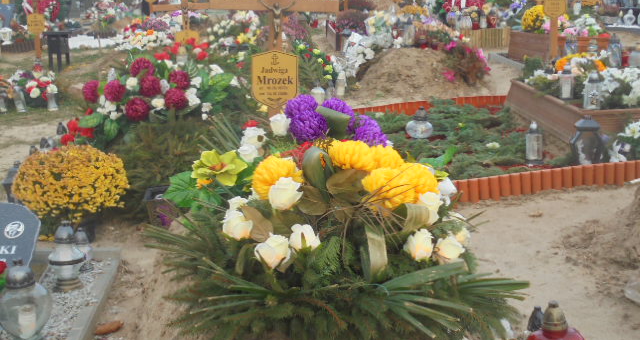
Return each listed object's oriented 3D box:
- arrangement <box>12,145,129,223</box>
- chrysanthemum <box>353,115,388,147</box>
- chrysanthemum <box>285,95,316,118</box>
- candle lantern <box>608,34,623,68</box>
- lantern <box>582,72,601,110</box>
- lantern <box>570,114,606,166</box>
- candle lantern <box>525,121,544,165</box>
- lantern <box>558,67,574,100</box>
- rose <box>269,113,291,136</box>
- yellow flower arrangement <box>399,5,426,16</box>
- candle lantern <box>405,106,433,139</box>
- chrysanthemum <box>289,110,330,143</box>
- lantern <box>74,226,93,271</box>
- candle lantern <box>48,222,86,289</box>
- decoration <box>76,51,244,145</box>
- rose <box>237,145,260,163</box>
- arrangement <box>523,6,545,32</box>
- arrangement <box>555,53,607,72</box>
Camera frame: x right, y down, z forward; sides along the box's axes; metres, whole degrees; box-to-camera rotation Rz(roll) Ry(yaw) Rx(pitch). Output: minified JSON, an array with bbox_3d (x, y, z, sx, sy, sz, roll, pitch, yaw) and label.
[{"bbox_3d":[-1.302,0.076,4.150,0.580,0.430,0.560,-2,14,0],"label":"arrangement"},{"bbox_3d":[0.181,-0.142,2.850,0.130,0.118,0.130,-1,14,0],"label":"chrysanthemum"},{"bbox_3d":[-0.065,-0.209,2.800,0.118,0.110,0.115,0,13,0],"label":"chrysanthemum"},{"bbox_3d":[3.048,-1.221,8.200,0.135,0.348,0.135,0,13,0],"label":"candle lantern"},{"bbox_3d":[2.117,-0.612,6.200,0.130,0.300,0.130,0,14,0],"label":"lantern"},{"bbox_3d":[1.709,-0.170,5.050,0.220,0.356,0.220,0,13,0],"label":"lantern"},{"bbox_3d":[1.514,-0.194,5.600,0.120,0.315,0.120,0,14,0],"label":"candle lantern"},{"bbox_3d":[2.108,-0.740,6.800,0.125,0.285,0.125,0,14,0],"label":"lantern"},{"bbox_3d":[-0.138,-0.153,2.700,0.075,0.079,0.075,0,13,0],"label":"rose"},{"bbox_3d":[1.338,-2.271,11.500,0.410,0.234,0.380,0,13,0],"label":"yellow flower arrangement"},{"bbox_3d":[0.808,-0.388,6.500,0.225,0.265,0.225,-2,14,0],"label":"candle lantern"},{"bbox_3d":[-0.042,-0.159,2.900,0.145,0.120,0.140,-2,14,0],"label":"chrysanthemum"},{"bbox_3d":[-1.111,0.375,3.750,0.085,0.205,0.085,-2,14,0],"label":"lantern"},{"bbox_3d":[-1.084,0.363,3.400,0.152,0.305,0.152,0,14,0],"label":"candle lantern"},{"bbox_3d":[-0.991,-0.456,5.000,0.980,0.460,0.600,-1,15,-5],"label":"decoration"},{"bbox_3d":[-0.260,-0.059,2.850,0.080,0.070,0.080,0,14,6],"label":"rose"},{"bbox_3d":[2.859,-1.987,10.500,0.370,0.365,0.370,0,13,0],"label":"arrangement"},{"bbox_3d":[2.490,-1.018,7.600,0.490,0.203,0.300,0,13,0],"label":"arrangement"}]

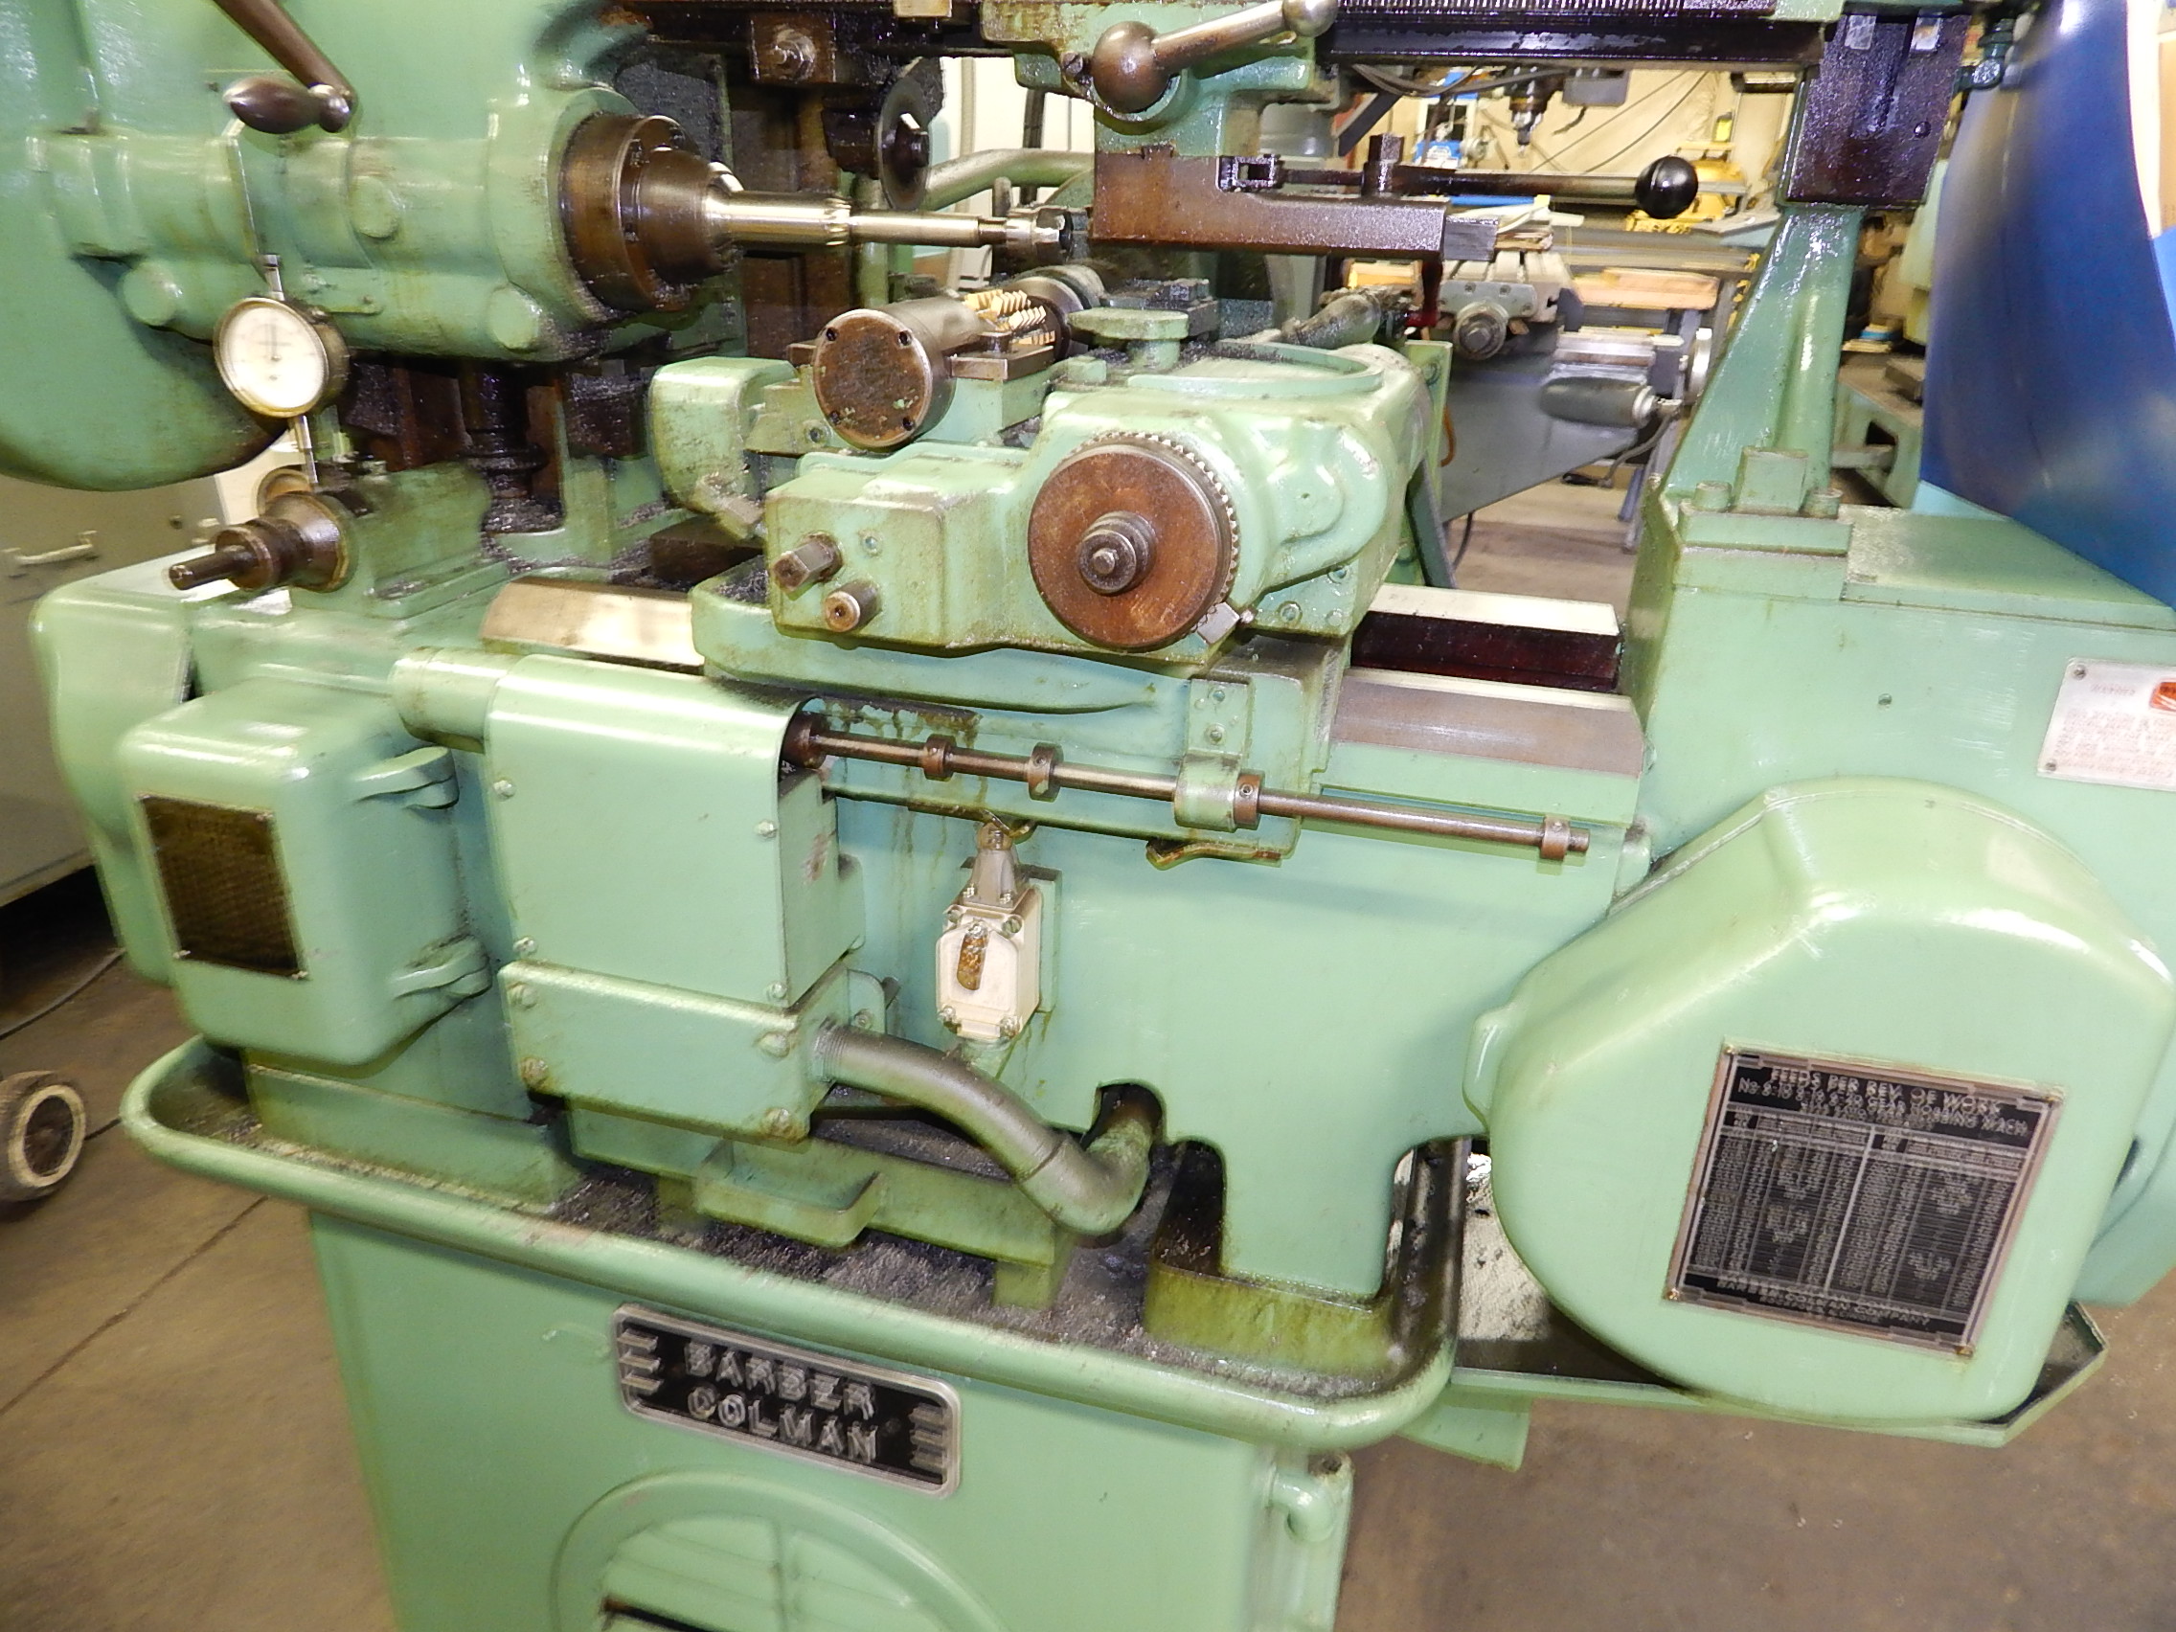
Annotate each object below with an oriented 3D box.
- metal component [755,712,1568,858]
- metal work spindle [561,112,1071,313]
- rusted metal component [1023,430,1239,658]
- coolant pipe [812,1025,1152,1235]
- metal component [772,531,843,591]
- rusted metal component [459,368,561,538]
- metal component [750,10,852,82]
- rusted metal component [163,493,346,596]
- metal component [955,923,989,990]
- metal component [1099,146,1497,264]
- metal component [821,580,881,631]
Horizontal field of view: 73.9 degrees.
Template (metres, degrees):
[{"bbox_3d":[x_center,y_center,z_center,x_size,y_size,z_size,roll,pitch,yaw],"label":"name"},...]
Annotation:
[{"bbox_3d":[0.030,-0.015,0.713,0.413,0.024,0.024,8,23,13],"label":"metal component"},{"bbox_3d":[-0.169,-0.371,0.902,0.329,0.116,0.116,8,23,13],"label":"metal work spindle"},{"bbox_3d":[0.015,-0.118,0.636,0.097,0.097,0.056,8,23,13],"label":"rusted metal component"},{"bbox_3d":[-0.057,0.159,0.841,0.183,0.095,0.135,8,23,13],"label":"coolant pipe"},{"bbox_3d":[-0.126,-0.115,0.661,0.019,0.019,0.050,8,23,13],"label":"metal component"},{"bbox_3d":[-0.410,-0.258,1.023,0.067,0.118,0.067,8,23,13],"label":"rusted metal component"},{"bbox_3d":[-0.179,-0.488,0.924,0.062,0.038,0.056,8,23,13],"label":"metal component"},{"bbox_3d":[-0.473,-0.146,0.822,0.060,0.060,0.107,8,23,13],"label":"rusted metal component"},{"bbox_3d":[-0.058,0.070,0.724,0.012,0.039,0.006,15,24,10],"label":"metal component"},{"bbox_3d":[0.113,-0.350,0.826,0.213,0.050,0.056,8,23,13],"label":"metal component"},{"bbox_3d":[-0.108,-0.098,0.671,0.019,0.019,0.031,8,23,13],"label":"metal component"}]

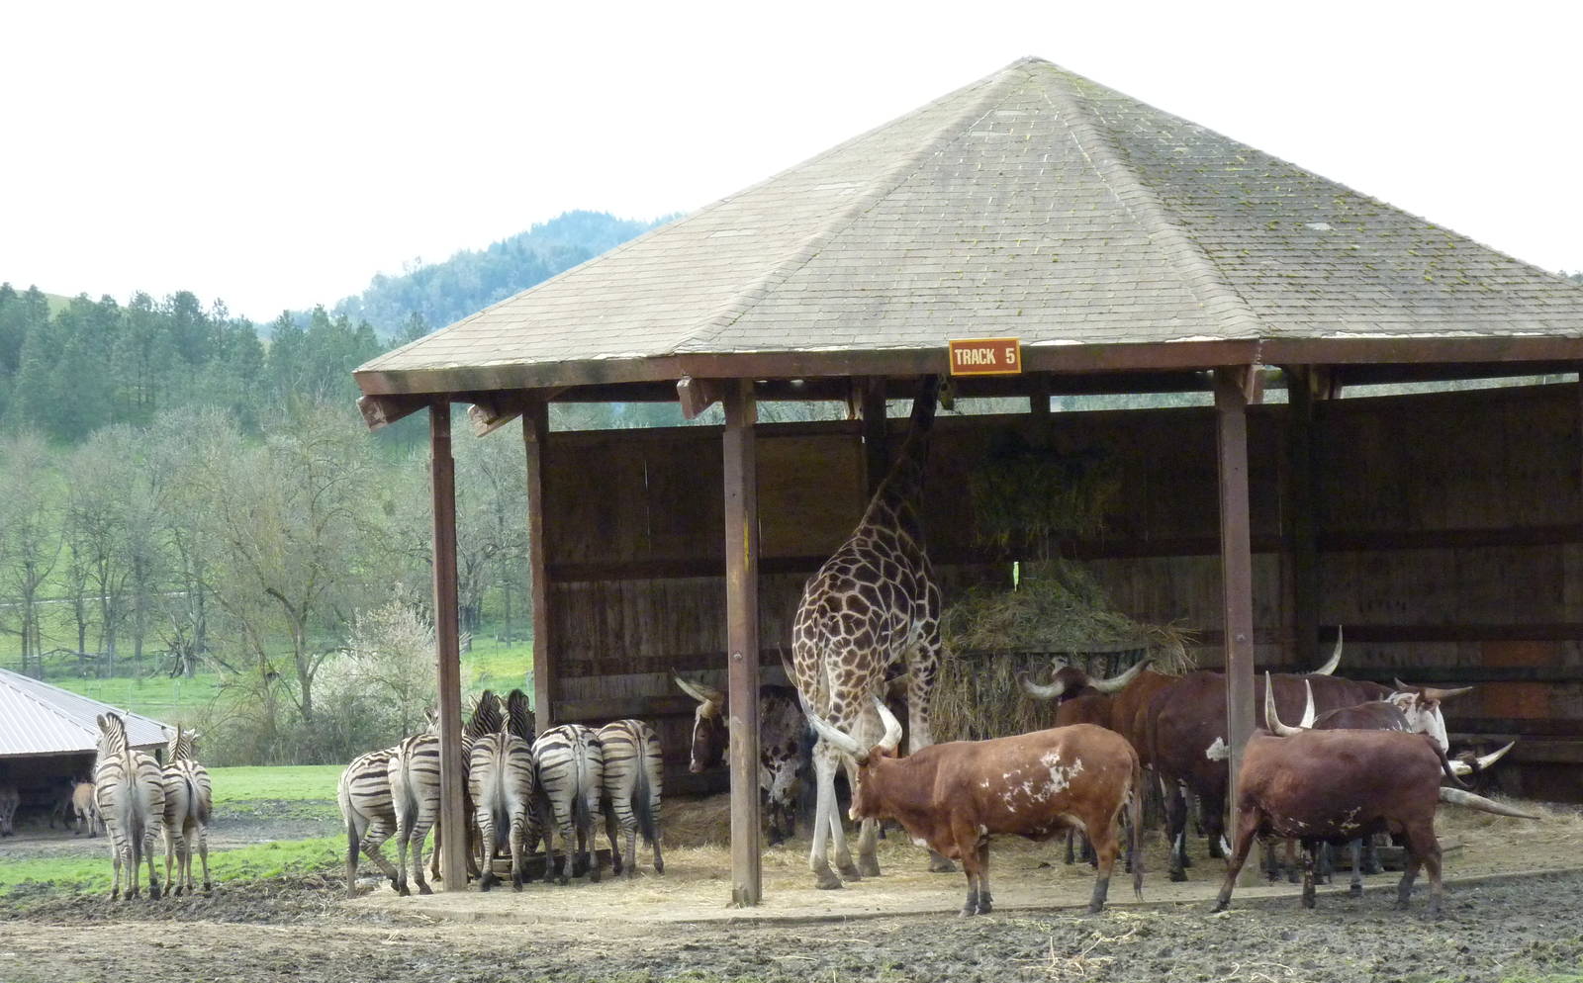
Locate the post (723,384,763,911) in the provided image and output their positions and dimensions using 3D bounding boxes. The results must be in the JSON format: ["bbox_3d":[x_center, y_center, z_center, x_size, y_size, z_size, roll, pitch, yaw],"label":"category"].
[{"bbox_3d":[-0.355,1.105,37.329,0.200,3.850,0.200,-2,-1,12],"label":"post"}]

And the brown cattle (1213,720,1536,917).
[{"bbox_3d":[3.687,2.083,33.305,1.850,1.300,0.650,-2,0,13],"label":"brown cattle"}]

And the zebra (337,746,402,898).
[{"bbox_3d":[-2.682,2.362,37.955,0.480,1.200,1.850,-2,-1,36],"label":"zebra"}]

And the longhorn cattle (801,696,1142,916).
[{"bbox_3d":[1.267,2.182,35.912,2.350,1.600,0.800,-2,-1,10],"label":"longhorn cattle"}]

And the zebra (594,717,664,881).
[{"bbox_3d":[-1.366,2.277,38.500,0.500,1.170,1.900,-1,0,-15],"label":"zebra"}]

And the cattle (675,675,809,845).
[{"bbox_3d":[-0.047,2.325,43.511,2.000,1.420,0.750,-1,-1,-30],"label":"cattle"}]

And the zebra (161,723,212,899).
[{"bbox_3d":[-4.774,2.477,40.052,0.430,1.290,1.750,-1,0,-6],"label":"zebra"}]

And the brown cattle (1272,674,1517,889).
[{"bbox_3d":[4.004,1.966,34.505,1.950,1.350,0.750,-2,0,5],"label":"brown cattle"}]

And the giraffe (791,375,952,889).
[{"bbox_3d":[0.642,0.889,39.833,0.800,4.300,2.200,-2,-1,19],"label":"giraffe"}]

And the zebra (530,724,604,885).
[{"bbox_3d":[-1.838,2.474,40.710,0.500,1.300,2.000,-2,-1,-8],"label":"zebra"}]

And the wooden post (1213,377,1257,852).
[{"bbox_3d":[3.250,1.021,36.929,0.200,3.800,0.200,-1,-1,-12],"label":"wooden post"}]

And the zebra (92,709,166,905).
[{"bbox_3d":[-5.606,2.623,42.812,0.550,1.520,2.000,-1,-1,-12],"label":"zebra"}]

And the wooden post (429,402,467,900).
[{"bbox_3d":[-2.478,1.095,36.764,0.150,3.600,0.150,-1,0,-15],"label":"wooden post"}]

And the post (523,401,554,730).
[{"bbox_3d":[-2.173,1.218,44.030,0.190,3.930,0.190,-1,-1,-12],"label":"post"}]

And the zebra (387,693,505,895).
[{"bbox_3d":[-2.518,2.196,37.449,0.480,1.420,1.800,-2,0,19],"label":"zebra"}]

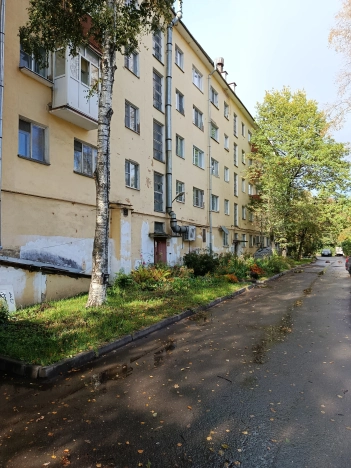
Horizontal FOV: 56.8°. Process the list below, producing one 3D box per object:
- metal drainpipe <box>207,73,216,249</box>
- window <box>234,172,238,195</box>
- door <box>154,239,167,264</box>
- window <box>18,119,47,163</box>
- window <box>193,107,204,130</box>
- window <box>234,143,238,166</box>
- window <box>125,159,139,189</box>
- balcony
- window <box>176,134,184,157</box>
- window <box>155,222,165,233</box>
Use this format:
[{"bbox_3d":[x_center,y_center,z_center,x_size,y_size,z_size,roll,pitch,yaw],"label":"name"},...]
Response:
[{"bbox_3d":[2.794,-5.111,24.304,0.650,14.738,0.180,-2,-3,28],"label":"metal drainpipe"},{"bbox_3d":[5.960,-4.795,31.963,0.150,2.225,1.101,-1,-3,28],"label":"window"},{"bbox_3d":[-0.866,1.241,18.578,0.120,2.016,1.318,-1,-3,28],"label":"door"},{"bbox_3d":[-4.716,-3.050,10.677,0.150,1.276,1.124,-2,-3,28],"label":"window"},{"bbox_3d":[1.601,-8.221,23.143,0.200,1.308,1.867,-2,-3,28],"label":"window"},{"bbox_3d":[5.947,-7.742,32.080,0.150,2.225,1.101,-1,-3,28],"label":"window"},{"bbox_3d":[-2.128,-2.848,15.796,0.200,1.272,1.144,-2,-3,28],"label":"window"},{"bbox_3d":[-3.594,-5.599,12.205,0.828,2.717,2.068,-2,-3,28],"label":"balcony"},{"bbox_3d":[0.283,-5.627,21.146,0.150,1.362,1.207,-1,-3,28],"label":"window"},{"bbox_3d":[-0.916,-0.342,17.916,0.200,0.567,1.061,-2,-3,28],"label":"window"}]

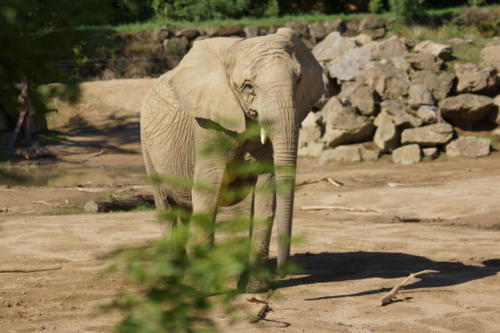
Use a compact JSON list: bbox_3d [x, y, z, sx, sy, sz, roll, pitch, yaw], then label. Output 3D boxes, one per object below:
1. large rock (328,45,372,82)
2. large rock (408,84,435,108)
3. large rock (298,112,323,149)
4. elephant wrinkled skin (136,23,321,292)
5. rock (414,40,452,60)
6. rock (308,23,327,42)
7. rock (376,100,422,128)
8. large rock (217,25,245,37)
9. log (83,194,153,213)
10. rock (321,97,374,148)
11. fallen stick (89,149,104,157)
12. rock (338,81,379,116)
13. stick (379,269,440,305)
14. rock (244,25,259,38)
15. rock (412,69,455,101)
[{"bbox_3d":[1.807,-1.852,39.200,0.780,0.620,0.650,0,6,0],"label":"large rock"},{"bbox_3d":[3.014,-1.230,38.300,0.460,0.410,0.450,0,6,0],"label":"large rock"},{"bbox_3d":[1.095,-0.674,40.800,0.520,0.660,0.500,0,4,0],"label":"large rock"},{"bbox_3d":[-0.290,-0.239,22.990,1.600,2.550,2.950,-4,11,-21],"label":"elephant wrinkled skin"},{"bbox_3d":[3.662,-2.315,43.500,0.758,0.387,0.600,0,5,0],"label":"rock"},{"bbox_3d":[1.400,-2.779,45.200,0.380,0.410,0.400,0,6,0],"label":"rock"},{"bbox_3d":[2.826,-0.983,41.200,0.860,0.540,0.620,0,4,0],"label":"rock"},{"bbox_3d":[-0.404,-2.820,45.200,0.580,0.250,0.420,0,6,0],"label":"large rock"},{"bbox_3d":[-1.764,0.523,30.400,1.250,0.200,0.200,-5,7,-38],"label":"log"},{"bbox_3d":[1.834,-0.828,41.000,1.010,0.930,0.850,0,4,0],"label":"rock"},{"bbox_3d":[-2.925,-0.244,41.000,0.380,0.150,0.250,0,4,0],"label":"fallen stick"},{"bbox_3d":[1.792,-1.123,36.000,0.660,0.570,0.540,0,6,0],"label":"rock"},{"bbox_3d":[1.671,1.255,22.700,0.180,0.270,1.000,5,7,38],"label":"stick"},{"bbox_3d":[0.027,-2.437,39.500,0.270,0.250,0.270,0,7,0],"label":"rock"},{"bbox_3d":[3.258,-1.438,38.700,0.820,0.500,0.650,0,6,0],"label":"rock"}]

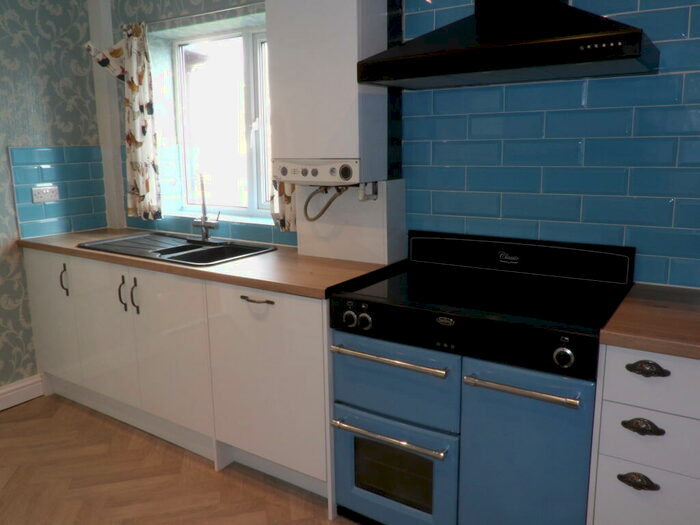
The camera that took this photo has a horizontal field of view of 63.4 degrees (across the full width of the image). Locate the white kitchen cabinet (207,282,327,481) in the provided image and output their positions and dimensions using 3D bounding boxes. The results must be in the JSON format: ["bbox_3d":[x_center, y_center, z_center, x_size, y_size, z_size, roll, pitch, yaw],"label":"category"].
[{"bbox_3d":[-0.176,0.399,2.441,0.595,0.713,0.580,6,13,34],"label":"white kitchen cabinet"}]

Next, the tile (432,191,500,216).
[{"bbox_3d":[0.476,-0.239,2.328,0.296,0.099,0.010,7,14,32],"label":"tile"}]

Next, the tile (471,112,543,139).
[{"bbox_3d":[0.611,-0.533,2.227,0.300,0.100,0.010,6,13,32],"label":"tile"}]

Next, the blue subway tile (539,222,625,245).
[{"bbox_3d":[0.875,-0.099,2.149,0.300,0.100,0.010,6,13,32],"label":"blue subway tile"}]

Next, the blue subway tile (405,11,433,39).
[{"bbox_3d":[0.286,-0.975,2.343,0.135,0.100,0.010,6,13,32],"label":"blue subway tile"}]

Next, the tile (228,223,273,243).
[{"bbox_3d":[-0.524,-0.160,3.008,0.296,0.096,0.010,7,14,32],"label":"tile"}]

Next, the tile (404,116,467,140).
[{"bbox_3d":[0.358,-0.561,2.383,0.292,0.100,0.010,6,13,32],"label":"tile"}]

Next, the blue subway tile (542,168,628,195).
[{"bbox_3d":[0.842,-0.293,2.040,0.300,0.100,0.010,6,13,34],"label":"blue subway tile"}]

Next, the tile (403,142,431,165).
[{"bbox_3d":[0.294,-0.466,2.445,0.135,0.100,0.010,6,13,32],"label":"tile"}]

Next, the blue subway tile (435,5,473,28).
[{"bbox_3d":[0.459,-0.930,2.173,0.300,0.100,0.010,6,13,34],"label":"blue subway tile"}]

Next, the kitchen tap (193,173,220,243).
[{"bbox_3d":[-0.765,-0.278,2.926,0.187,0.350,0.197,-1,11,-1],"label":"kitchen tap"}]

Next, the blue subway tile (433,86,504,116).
[{"bbox_3d":[0.466,-0.635,2.229,0.300,0.100,0.010,6,13,34],"label":"blue subway tile"}]

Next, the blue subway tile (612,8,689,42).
[{"bbox_3d":[0.951,-0.770,1.867,0.300,0.100,0.010,6,13,34],"label":"blue subway tile"}]

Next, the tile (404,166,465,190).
[{"bbox_3d":[0.350,-0.353,2.387,0.296,0.099,0.010,7,14,32],"label":"tile"}]

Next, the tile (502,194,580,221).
[{"bbox_3d":[0.728,-0.210,2.167,0.296,0.099,0.010,7,14,32],"label":"tile"}]

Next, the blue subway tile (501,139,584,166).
[{"bbox_3d":[0.717,-0.407,2.103,0.300,0.100,0.010,6,13,34],"label":"blue subway tile"}]

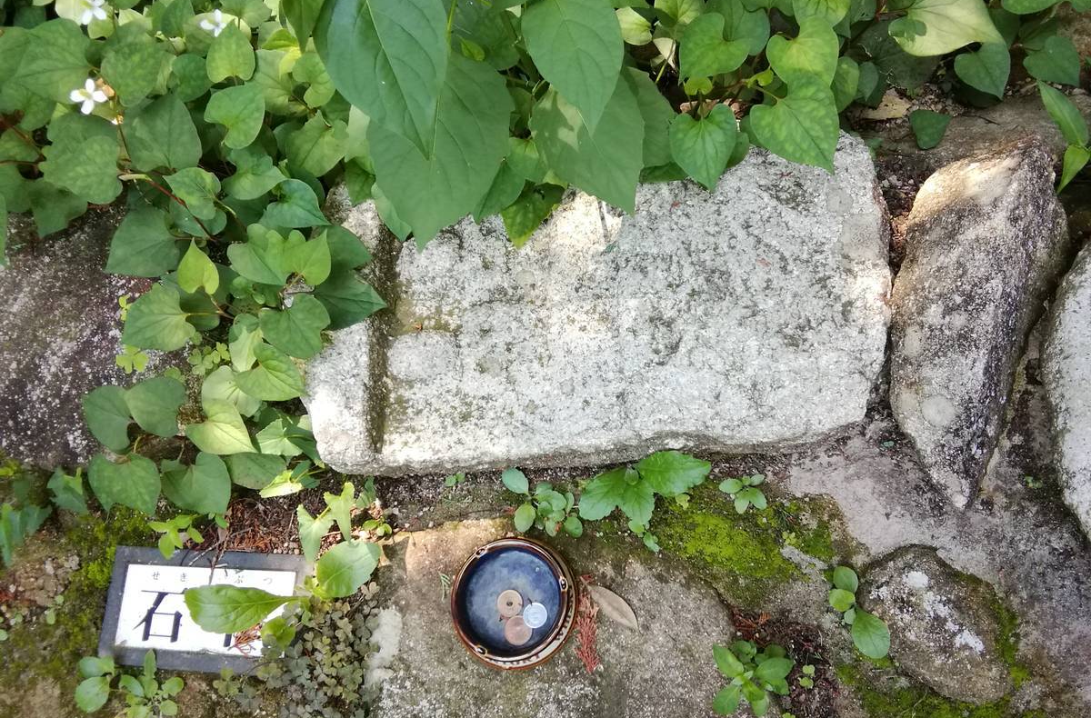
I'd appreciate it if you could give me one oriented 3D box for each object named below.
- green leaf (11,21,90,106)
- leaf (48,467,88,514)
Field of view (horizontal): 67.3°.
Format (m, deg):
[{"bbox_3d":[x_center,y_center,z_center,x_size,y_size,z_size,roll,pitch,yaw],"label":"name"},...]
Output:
[{"bbox_3d":[-0.440,-0.265,0.730,0.073,0.015,0.080,-6,82,5],"label":"green leaf"},{"bbox_3d":[-0.434,0.120,0.745,0.032,0.012,0.046,-27,79,-3],"label":"leaf"}]

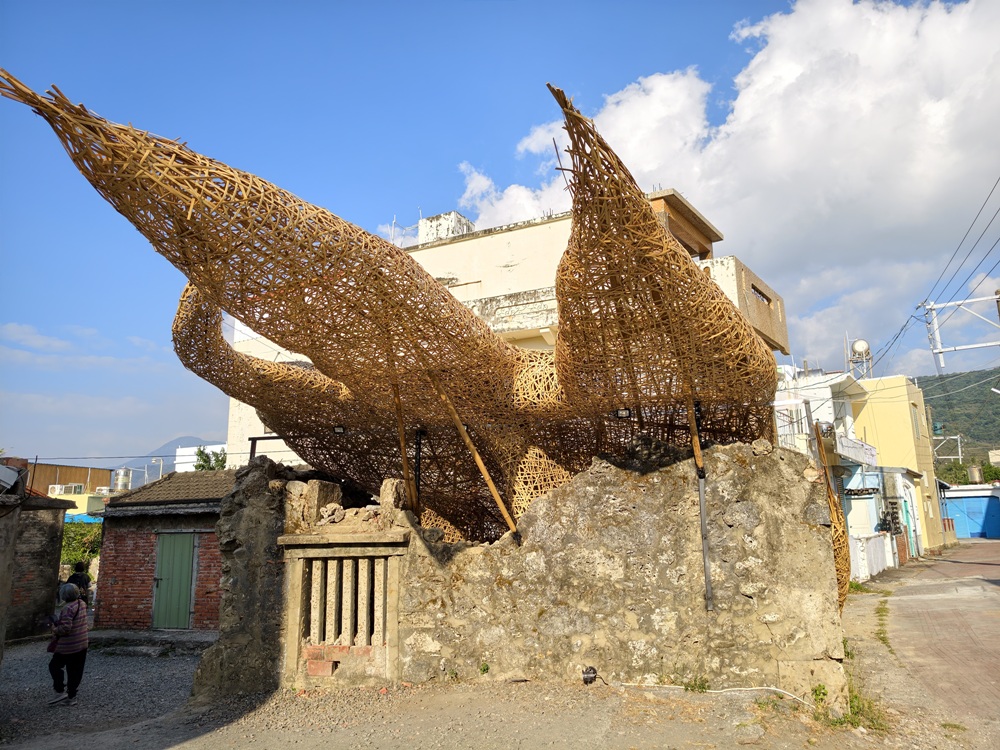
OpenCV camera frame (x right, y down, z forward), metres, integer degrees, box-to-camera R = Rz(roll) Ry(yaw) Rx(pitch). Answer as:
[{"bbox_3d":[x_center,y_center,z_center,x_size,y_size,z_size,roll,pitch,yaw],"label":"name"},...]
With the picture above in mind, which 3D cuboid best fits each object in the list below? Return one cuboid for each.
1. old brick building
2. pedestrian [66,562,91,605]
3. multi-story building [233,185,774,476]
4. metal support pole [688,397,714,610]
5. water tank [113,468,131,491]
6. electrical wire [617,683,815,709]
[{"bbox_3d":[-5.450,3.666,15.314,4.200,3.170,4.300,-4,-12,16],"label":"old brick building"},{"bbox_3d":[-7.990,4.364,13.039,0.500,1.620,0.320,0,-11,-6],"label":"pedestrian"},{"bbox_3d":[-0.559,0.939,21.725,17.000,10.200,4.800,-7,-13,28],"label":"multi-story building"},{"bbox_3d":[1.799,1.118,6.135,0.080,1.840,0.080,-1,-11,0],"label":"metal support pole"},{"bbox_3d":[-22.052,6.075,40.500,0.900,1.300,0.900,-1,-11,0],"label":"water tank"},{"bbox_3d":[1.844,2.708,5.995,1.600,0.060,0.420,-6,-12,23],"label":"electrical wire"}]

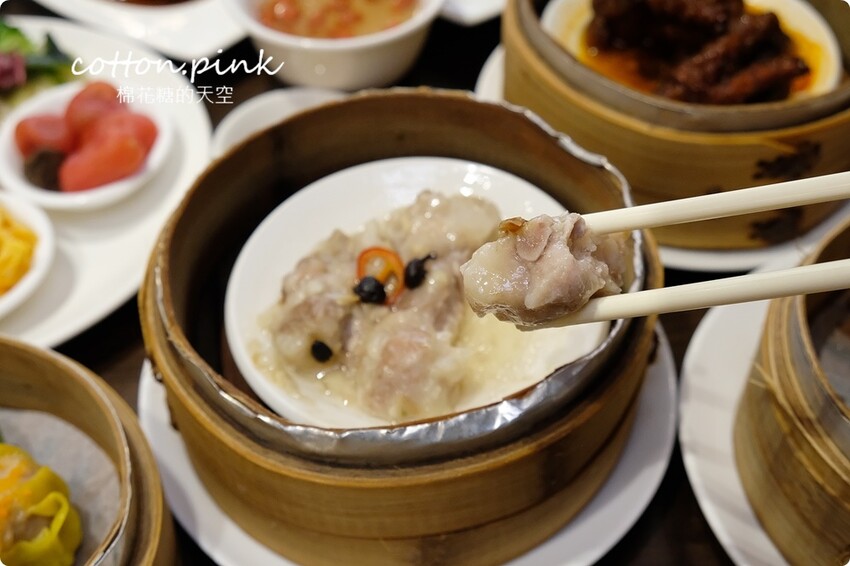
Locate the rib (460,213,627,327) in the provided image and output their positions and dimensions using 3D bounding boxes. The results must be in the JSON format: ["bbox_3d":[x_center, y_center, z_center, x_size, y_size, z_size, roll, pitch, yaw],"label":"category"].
[{"bbox_3d":[0.033,-0.004,0.268,0.045,0.028,0.031,-10,50,-6],"label":"rib"}]

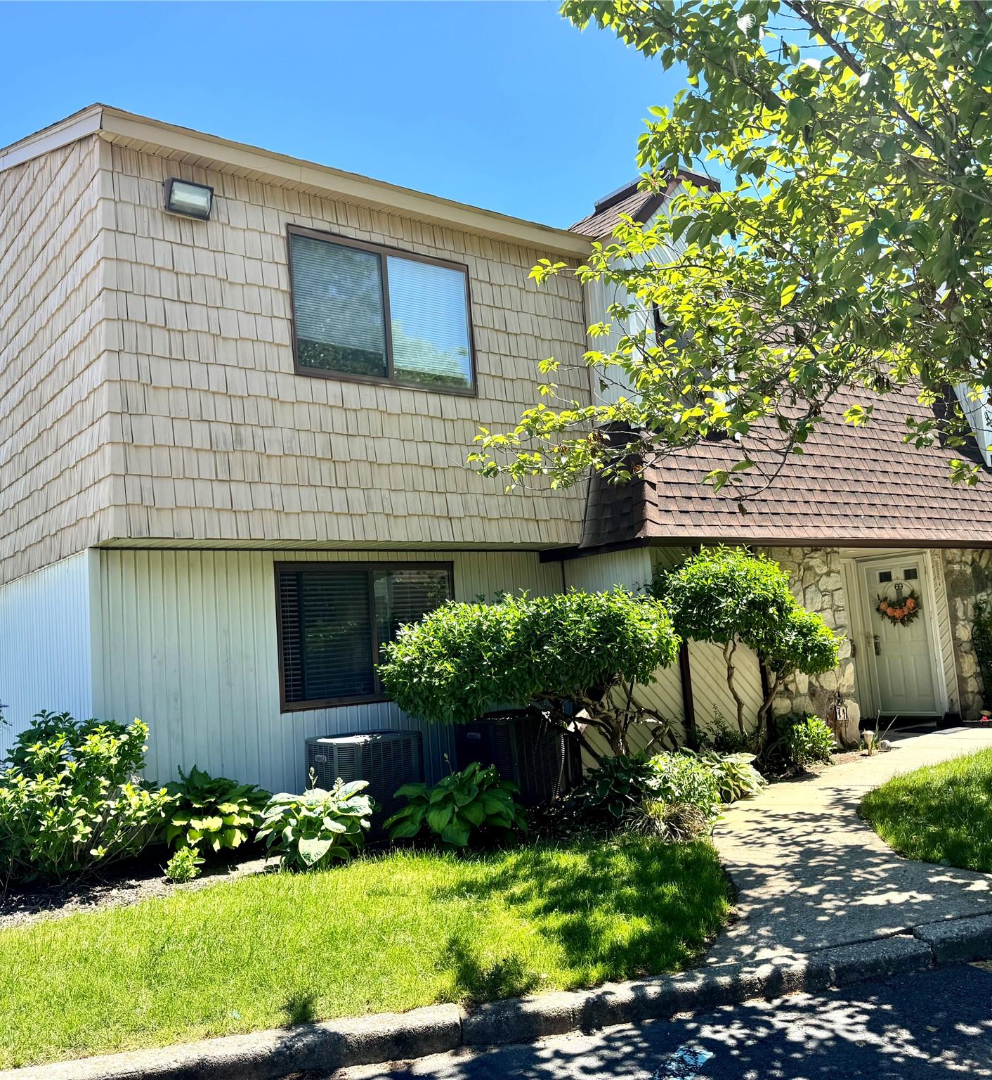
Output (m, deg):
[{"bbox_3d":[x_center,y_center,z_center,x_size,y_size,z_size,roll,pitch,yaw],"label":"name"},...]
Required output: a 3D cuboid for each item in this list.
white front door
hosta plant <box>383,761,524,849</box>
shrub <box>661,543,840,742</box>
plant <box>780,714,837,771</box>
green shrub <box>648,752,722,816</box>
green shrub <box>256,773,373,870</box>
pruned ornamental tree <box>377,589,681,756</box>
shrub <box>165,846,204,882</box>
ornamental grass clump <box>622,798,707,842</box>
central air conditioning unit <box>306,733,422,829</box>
[{"bbox_3d":[5.486,1.355,13.560,0.070,2.050,0.840,1,-8,-38],"label":"white front door"},{"bbox_3d":[-0.290,1.866,7.131,1.010,0.505,0.959,-4,-6,0],"label":"hosta plant"},{"bbox_3d":[2.326,1.101,8.966,1.818,2.050,1.313,1,-8,-38],"label":"shrub"},{"bbox_3d":[3.068,1.972,9.858,0.510,0.480,0.490,1,-8,-38],"label":"plant"},{"bbox_3d":[1.481,1.896,7.906,0.580,0.430,0.550,1,-8,-38],"label":"green shrub"},{"bbox_3d":[-1.257,1.900,6.825,0.760,0.560,0.720,-4,-6,0],"label":"green shrub"},{"bbox_3d":[0.381,1.258,7.760,2.626,1.752,1.364,1,-8,-38],"label":"pruned ornamental tree"},{"bbox_3d":[-2.044,2.096,6.524,0.260,0.220,0.250,1,-8,-38],"label":"shrub"},{"bbox_3d":[1.133,1.875,6.707,0.586,0.232,0.566,-4,-6,0],"label":"ornamental grass clump"},{"bbox_3d":[-0.977,1.854,7.565,0.717,0.722,0.717,1,-8,-38],"label":"central air conditioning unit"}]

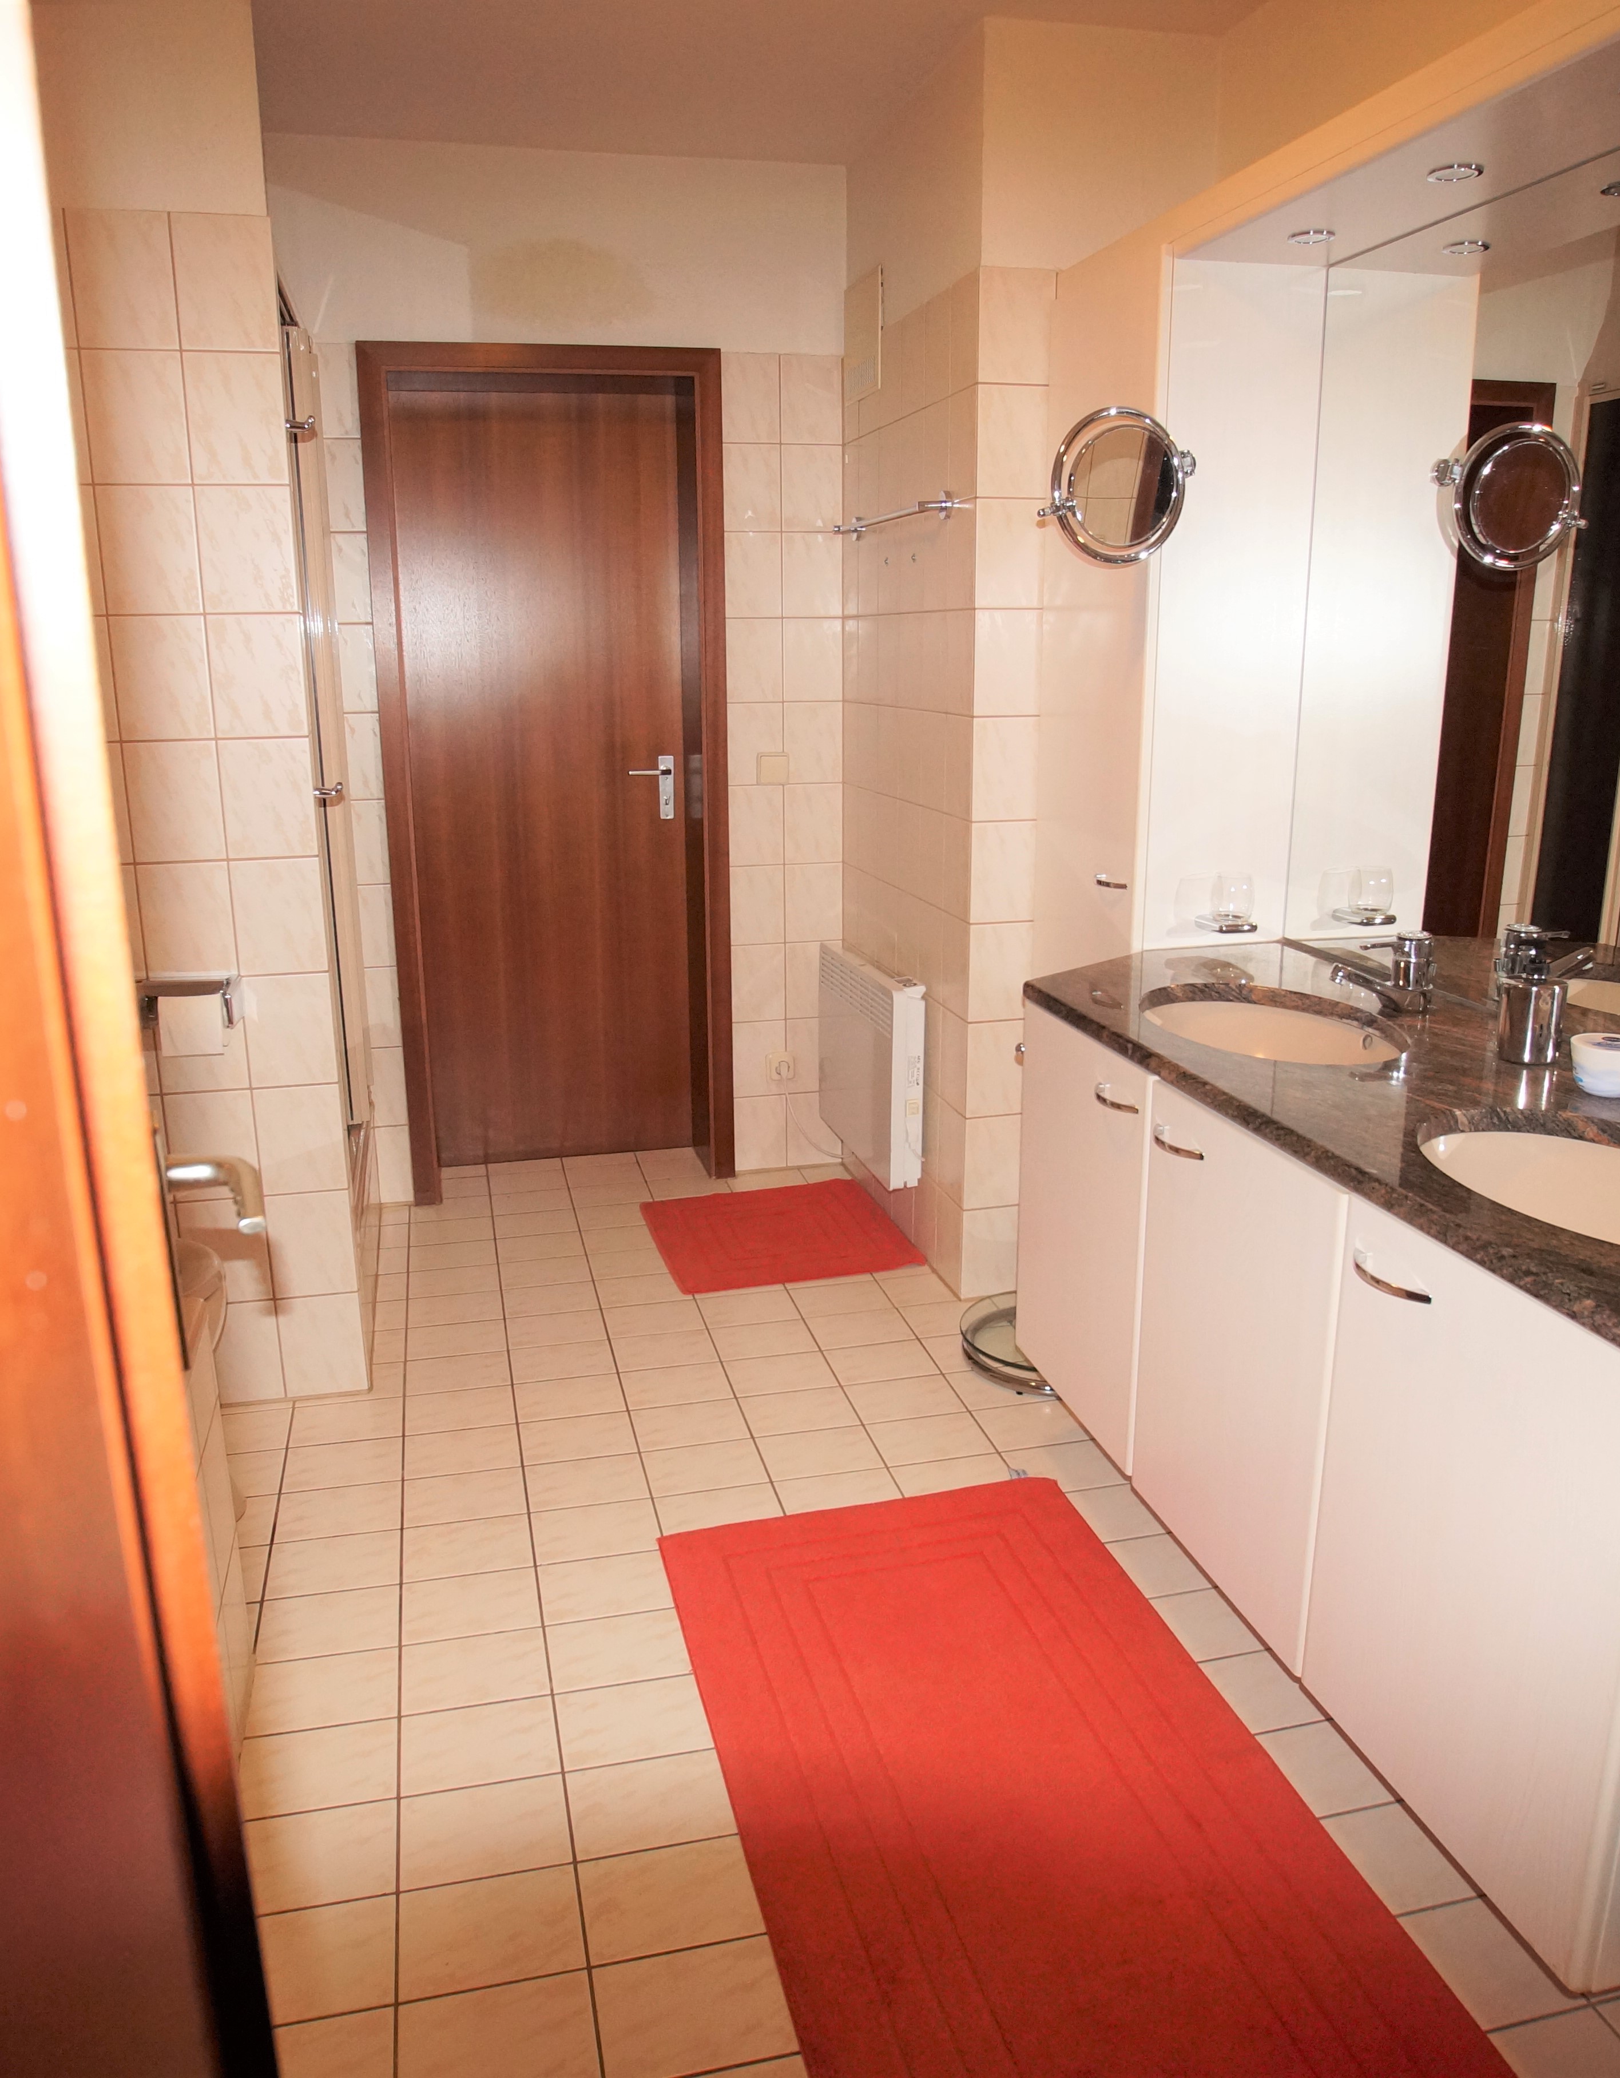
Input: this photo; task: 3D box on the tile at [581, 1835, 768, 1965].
[{"bbox_3d":[-0.156,0.968,1.557,0.200,0.010,0.147,-3,15,-15],"label":"tile"}]

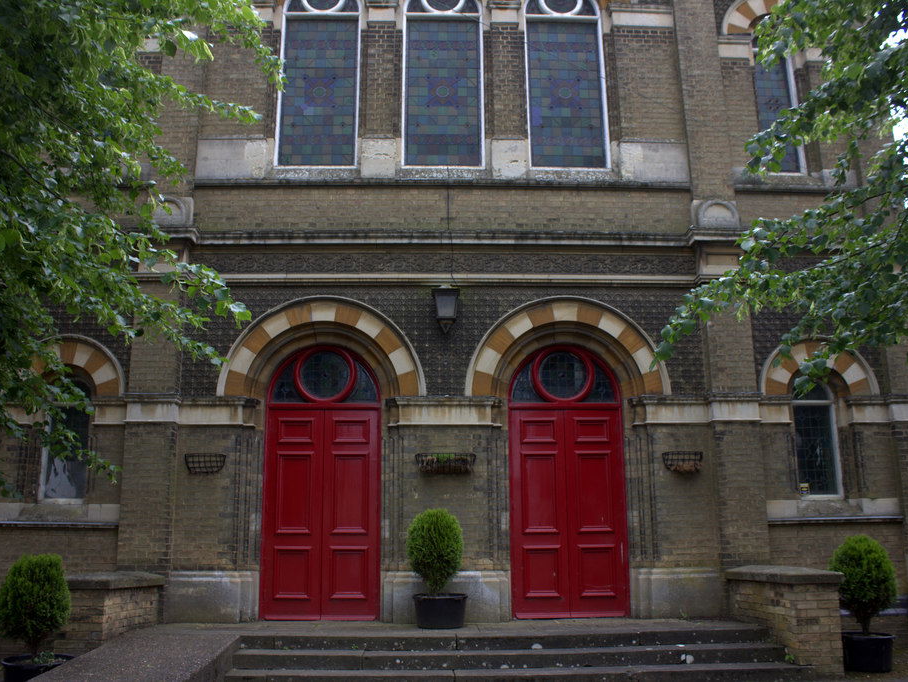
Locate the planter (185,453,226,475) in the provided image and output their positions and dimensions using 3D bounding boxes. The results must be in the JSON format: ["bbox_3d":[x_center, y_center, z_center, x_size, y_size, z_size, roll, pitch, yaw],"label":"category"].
[{"bbox_3d":[-2.926,1.446,9.360,0.485,0.238,0.210,0,-13,-2],"label":"planter"}]

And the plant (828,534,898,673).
[{"bbox_3d":[4.417,2.801,8.592,0.690,1.362,0.690,0,-12,-2],"label":"plant"}]

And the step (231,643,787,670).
[{"bbox_3d":[0.599,3.358,8.456,5.796,0.142,0.350,0,-12,-2],"label":"step"}]

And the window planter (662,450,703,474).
[{"bbox_3d":[2.741,1.458,9.517,0.496,0.254,0.210,0,-13,-2],"label":"window planter"}]

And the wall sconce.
[{"bbox_3d":[-0.092,-0.383,9.779,0.333,0.560,0.320,0,-13,-2],"label":"wall sconce"}]

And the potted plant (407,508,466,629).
[{"bbox_3d":[-0.204,2.647,9.303,0.701,1.326,0.701,0,-12,-2],"label":"potted plant"}]

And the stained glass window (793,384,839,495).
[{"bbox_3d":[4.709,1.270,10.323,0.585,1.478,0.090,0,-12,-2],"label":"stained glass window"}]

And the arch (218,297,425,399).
[{"bbox_3d":[-1.656,0.096,10.224,2.582,1.302,0.320,0,-12,-2],"label":"arch"}]

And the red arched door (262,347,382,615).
[{"bbox_3d":[-1.592,1.678,9.740,1.409,3.284,0.200,0,-13,-2],"label":"red arched door"}]

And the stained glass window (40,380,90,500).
[{"bbox_3d":[-4.861,1.225,10.074,0.576,1.559,0.150,0,-13,-2],"label":"stained glass window"}]

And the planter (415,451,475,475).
[{"bbox_3d":[-0.094,1.458,9.438,0.725,0.240,0.210,0,-13,-2],"label":"planter"}]

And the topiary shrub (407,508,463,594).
[{"bbox_3d":[-0.228,2.470,9.339,0.657,0.965,0.657,0,-12,-2],"label":"topiary shrub"}]

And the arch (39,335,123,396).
[{"bbox_3d":[-4.824,0.333,10.088,1.459,0.797,0.280,0,-13,-2],"label":"arch"}]

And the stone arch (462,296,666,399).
[{"bbox_3d":[1.394,0.096,9.999,2.510,1.294,0.320,0,-13,-2],"label":"stone arch"}]

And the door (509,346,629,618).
[{"bbox_3d":[1.396,1.681,9.824,1.419,3.289,0.200,0,-13,-2],"label":"door"}]

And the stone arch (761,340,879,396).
[{"bbox_3d":[4.668,0.370,10.347,1.532,0.759,0.280,0,-13,-2],"label":"stone arch"}]

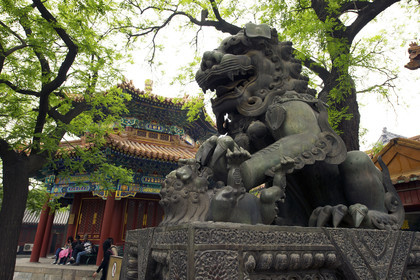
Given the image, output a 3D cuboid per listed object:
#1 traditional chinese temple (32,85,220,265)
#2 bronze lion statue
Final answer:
[{"bbox_3d":[-4.671,1.336,18.907,11.552,12.338,11.552,10,-22,-23],"label":"traditional chinese temple"},{"bbox_3d":[0.510,-0.272,2.918,2.052,2.356,1.406,11,-22,-26],"label":"bronze lion statue"}]

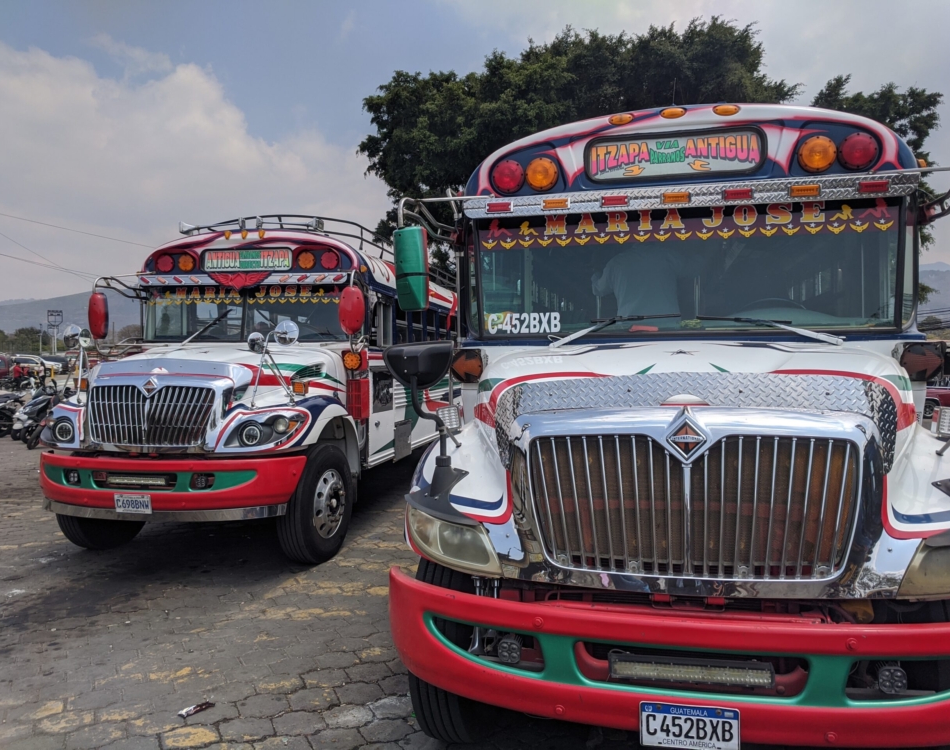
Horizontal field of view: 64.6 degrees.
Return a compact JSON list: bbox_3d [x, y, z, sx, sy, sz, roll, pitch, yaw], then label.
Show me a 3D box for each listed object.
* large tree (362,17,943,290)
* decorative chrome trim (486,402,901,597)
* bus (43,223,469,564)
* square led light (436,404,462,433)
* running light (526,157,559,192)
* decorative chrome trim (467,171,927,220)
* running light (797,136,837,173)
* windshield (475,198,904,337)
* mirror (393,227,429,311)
[{"bbox_3d":[5.900,-5.322,25.000,19.000,13.200,15.000,0,1,0],"label":"large tree"},{"bbox_3d":[0.745,0.444,2.657,1.410,0.660,0.310,0,1,14],"label":"decorative chrome trim"},{"bbox_3d":[-1.852,-0.088,11.141,2.650,3.380,10.800,0,1,9],"label":"bus"},{"bbox_3d":[-0.115,0.189,3.265,0.115,0.115,0.060,0,1,20],"label":"square led light"},{"bbox_3d":[0.391,-1.161,4.350,0.195,0.195,0.070,0,1,14],"label":"running light"},{"bbox_3d":[1.103,-0.987,4.117,2.400,0.130,0.090,0,1,14],"label":"decorative chrome trim"},{"bbox_3d":[1.823,-1.174,3.998,0.195,0.195,0.070,0,1,14],"label":"running light"},{"bbox_3d":[1.092,-0.582,4.086,2.240,0.700,0.160,0,1,14],"label":"windshield"},{"bbox_3d":[-0.358,-0.601,4.236,0.220,0.480,0.150,0,1,20],"label":"mirror"}]

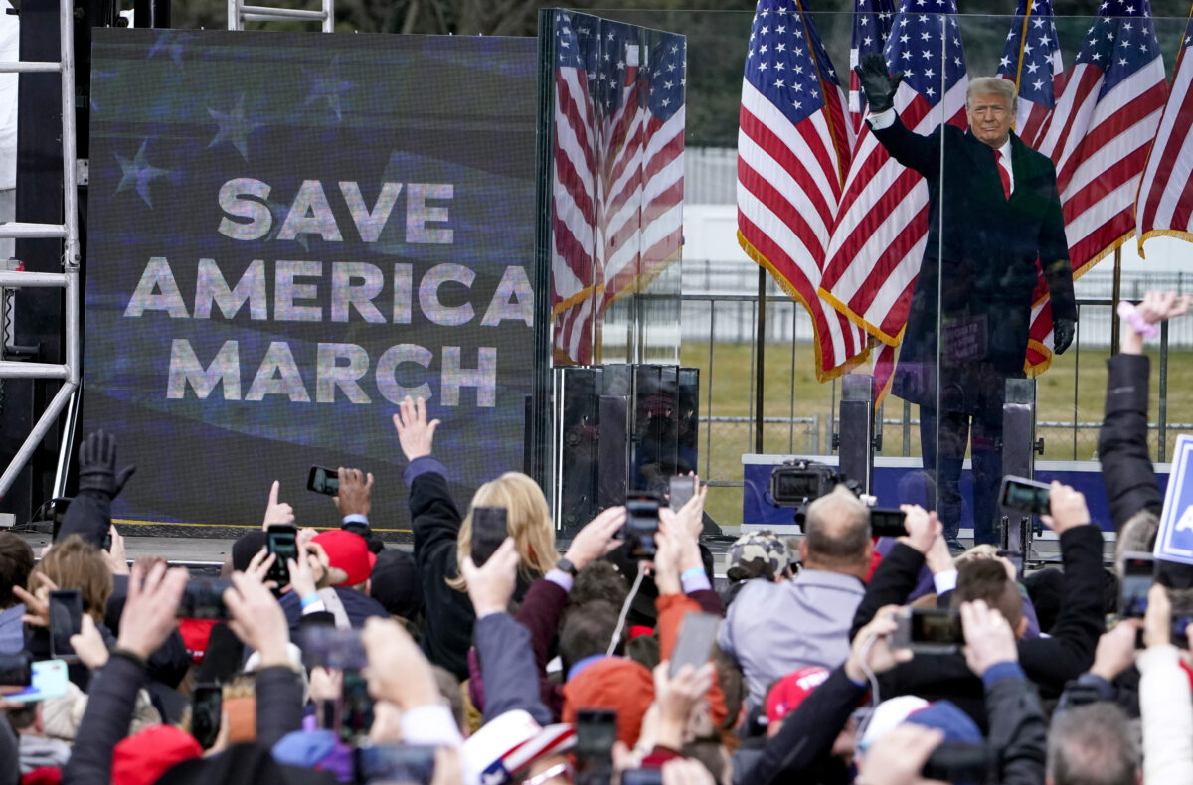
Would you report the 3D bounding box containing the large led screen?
[{"bbox_3d":[-1.048,-0.453,45.000,2.000,2.000,0.120,2,2,9],"label":"large led screen"}]

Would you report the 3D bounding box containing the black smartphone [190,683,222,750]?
[{"bbox_3d":[-0.891,0.739,25.500,0.075,0.152,0.010,-3,-4,-5],"label":"black smartphone"}]

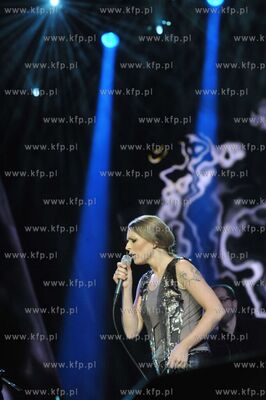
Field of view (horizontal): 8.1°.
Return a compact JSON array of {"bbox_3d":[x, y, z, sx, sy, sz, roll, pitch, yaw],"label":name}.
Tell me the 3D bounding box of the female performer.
[{"bbox_3d":[0.180,0.883,9.043,0.500,1.620,0.520,3,-5,-37],"label":"female performer"}]

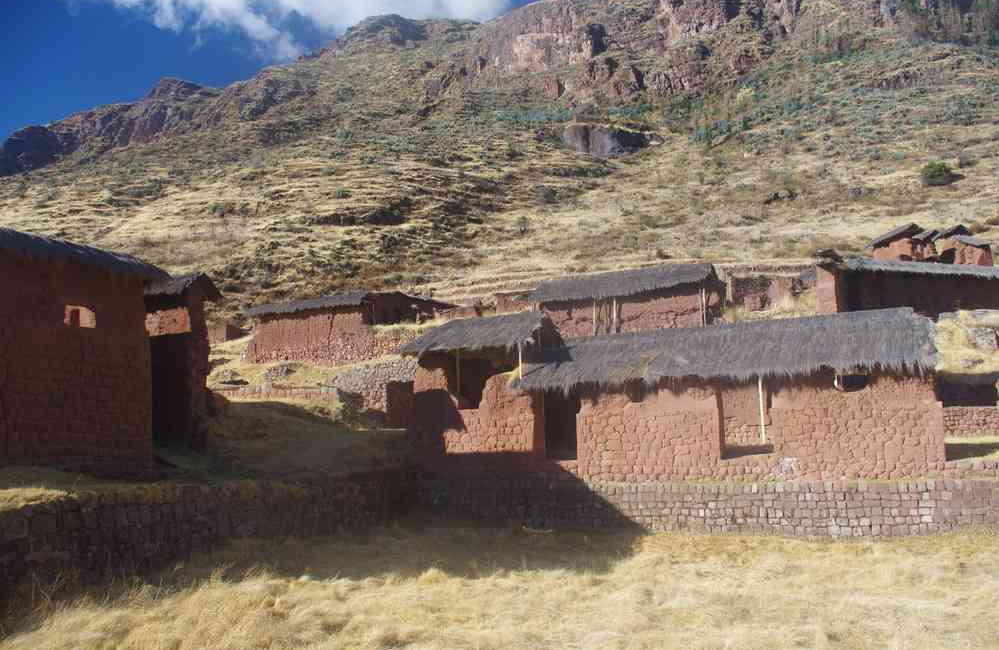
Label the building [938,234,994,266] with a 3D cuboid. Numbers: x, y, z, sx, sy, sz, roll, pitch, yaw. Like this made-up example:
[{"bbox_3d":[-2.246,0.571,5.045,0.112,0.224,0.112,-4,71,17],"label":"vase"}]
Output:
[{"bbox_3d":[47.894,-7.451,77.000,4.600,3.700,3.600,-12,-17,44],"label":"building"}]

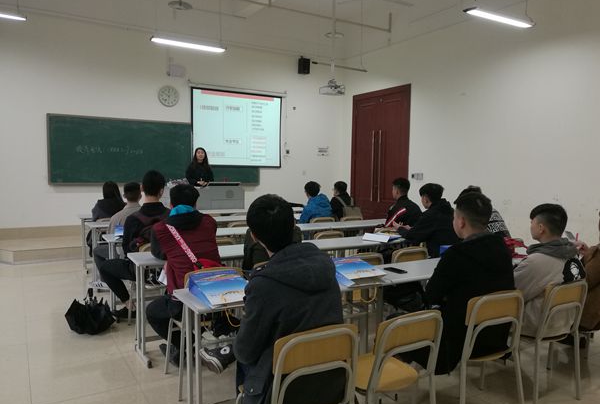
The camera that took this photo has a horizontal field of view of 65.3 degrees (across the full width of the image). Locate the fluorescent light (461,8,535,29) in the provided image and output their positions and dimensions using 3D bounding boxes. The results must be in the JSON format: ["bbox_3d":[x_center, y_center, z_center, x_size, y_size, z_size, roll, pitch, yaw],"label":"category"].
[{"bbox_3d":[2.485,-2.286,5.785,1.240,0.080,0.170,-1,5,-30],"label":"fluorescent light"}]

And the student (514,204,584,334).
[{"bbox_3d":[1.456,0.600,3.114,0.550,1.210,0.680,-2,5,-35],"label":"student"}]

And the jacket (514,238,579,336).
[{"bbox_3d":[1.554,0.527,3.083,0.520,0.610,0.500,-2,5,-36],"label":"jacket"}]

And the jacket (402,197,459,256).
[{"bbox_3d":[1.374,0.335,4.867,0.520,0.680,0.520,-2,5,-36],"label":"jacket"}]

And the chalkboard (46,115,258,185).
[{"bbox_3d":[-2.444,-0.879,8.505,3.790,1.155,0.060,-1,5,-30],"label":"chalkboard"}]

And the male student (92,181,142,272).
[{"bbox_3d":[-1.976,0.409,5.346,0.520,1.240,0.740,-2,5,-31],"label":"male student"}]

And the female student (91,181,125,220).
[{"bbox_3d":[-2.527,0.344,6.205,0.460,1.220,0.650,-2,5,-31],"label":"female student"}]

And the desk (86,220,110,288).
[{"bbox_3d":[-1.996,0.628,6.022,1.250,0.710,0.540,-2,5,-31],"label":"desk"}]

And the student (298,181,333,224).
[{"bbox_3d":[0.138,0.354,6.466,0.520,1.260,0.720,-2,5,-37],"label":"student"}]

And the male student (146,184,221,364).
[{"bbox_3d":[-0.843,0.542,3.261,0.530,1.320,0.800,-2,5,-31],"label":"male student"}]

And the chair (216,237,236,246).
[{"bbox_3d":[-0.848,0.689,4.297,0.440,0.780,0.490,-1,5,-30],"label":"chair"}]

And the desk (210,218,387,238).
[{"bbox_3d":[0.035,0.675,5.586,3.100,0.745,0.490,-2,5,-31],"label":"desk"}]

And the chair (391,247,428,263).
[{"bbox_3d":[0.800,0.771,4.111,0.460,0.790,0.480,-2,5,-31],"label":"chair"}]

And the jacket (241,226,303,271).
[{"bbox_3d":[-0.208,0.432,3.461,0.520,0.630,0.450,-2,5,-31],"label":"jacket"}]

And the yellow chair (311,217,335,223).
[{"bbox_3d":[0.185,0.577,6.119,0.440,0.780,0.490,-1,5,-30],"label":"yellow chair"}]

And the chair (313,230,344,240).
[{"bbox_3d":[0.181,0.665,4.894,0.440,0.780,0.490,-1,5,-30],"label":"chair"}]

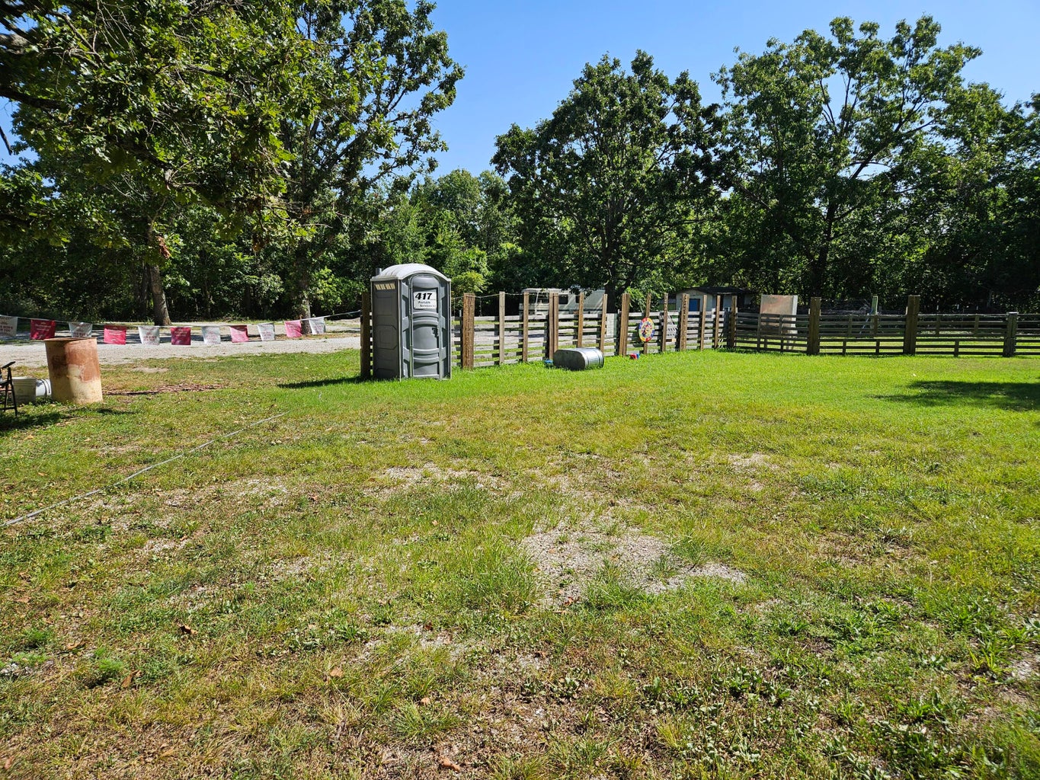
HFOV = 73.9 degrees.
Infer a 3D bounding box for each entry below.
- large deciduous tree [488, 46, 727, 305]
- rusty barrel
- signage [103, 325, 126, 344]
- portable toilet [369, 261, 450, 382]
[{"bbox_3d":[5.094,-11.607,40.889,13.400,16.000,13.000,-1,7,-7],"label":"large deciduous tree"},{"bbox_3d":[-6.470,-0.288,10.040,0.630,0.920,0.630,-5,8,-33],"label":"rusty barrel"},{"bbox_3d":[-6.615,-0.902,11.274,0.320,0.310,0.050,-5,9,-38],"label":"signage"},{"bbox_3d":[-2.182,-1.376,13.905,1.130,2.300,1.200,-5,9,-36],"label":"portable toilet"}]

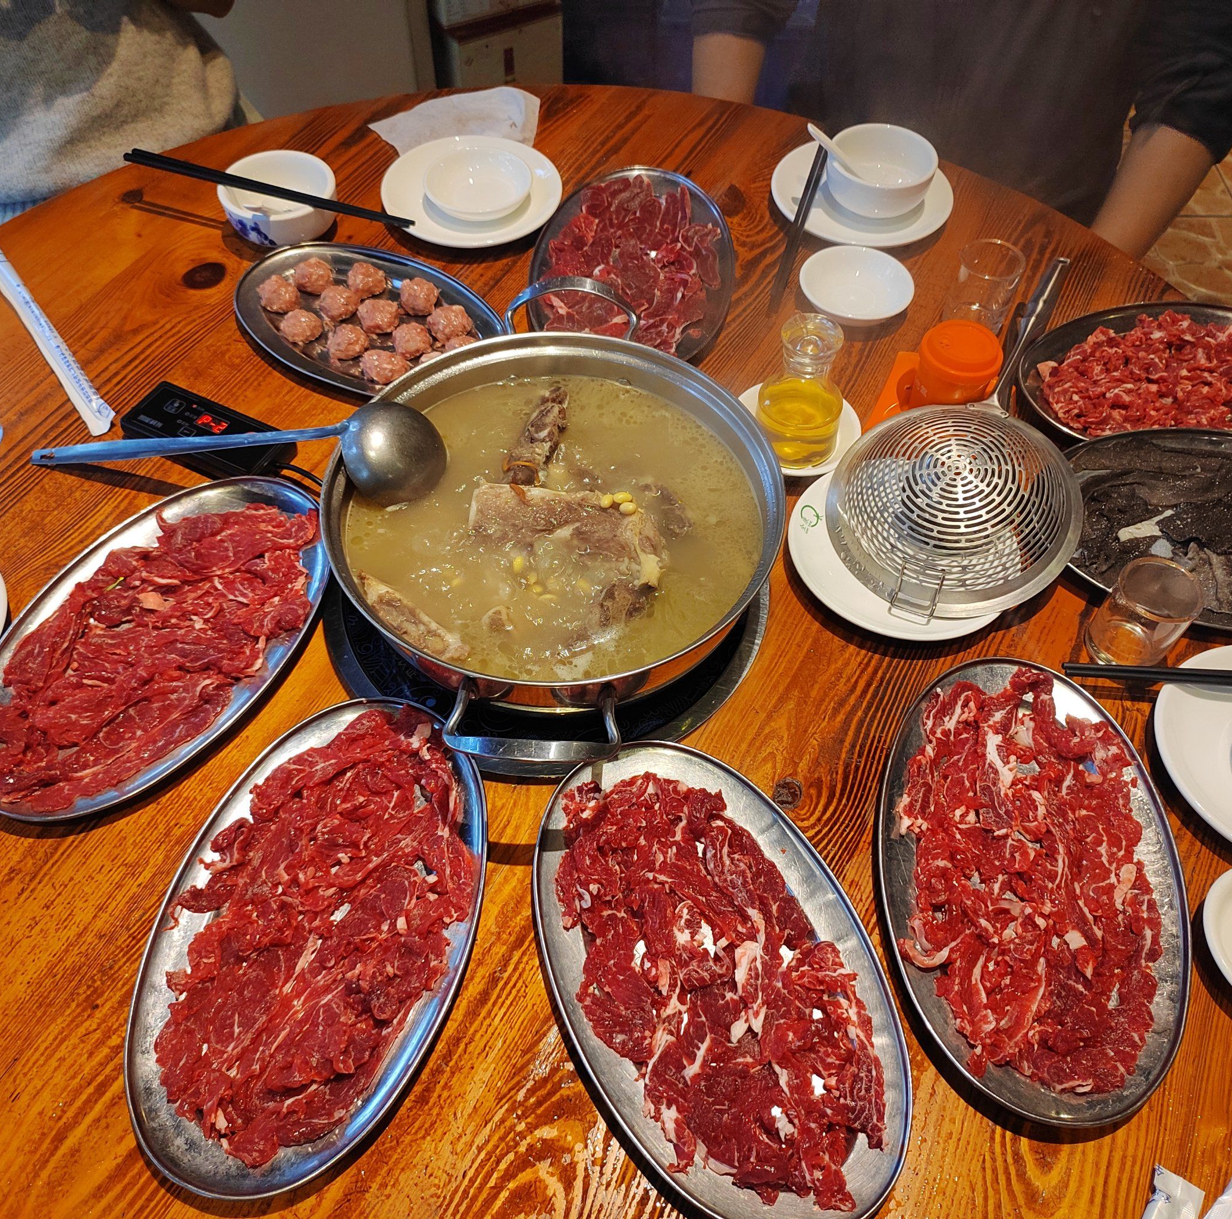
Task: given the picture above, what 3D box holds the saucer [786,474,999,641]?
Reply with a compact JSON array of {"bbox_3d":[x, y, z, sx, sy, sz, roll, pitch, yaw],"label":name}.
[{"bbox_3d":[0.215,-0.042,0.817,0.173,0.022,0.173,1,55,-1],"label":"saucer"}]

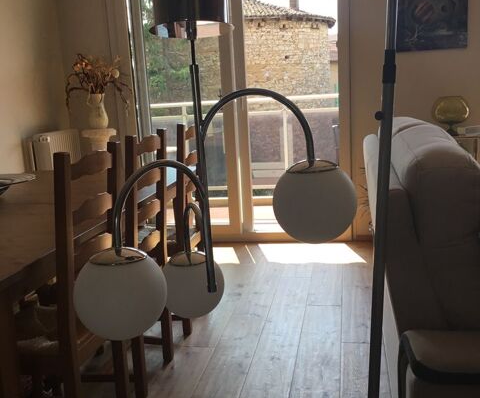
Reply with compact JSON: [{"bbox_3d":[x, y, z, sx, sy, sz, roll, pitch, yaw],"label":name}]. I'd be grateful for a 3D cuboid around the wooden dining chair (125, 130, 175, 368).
[{"bbox_3d":[-0.519,0.256,2.311,0.440,1.020,0.420,0,12,13],"label":"wooden dining chair"}]

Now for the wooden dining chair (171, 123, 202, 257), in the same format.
[{"bbox_3d":[-0.408,0.133,2.861,0.440,1.020,0.420,0,12,13],"label":"wooden dining chair"}]

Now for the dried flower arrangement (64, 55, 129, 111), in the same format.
[{"bbox_3d":[-0.995,-0.819,4.014,0.400,0.370,0.340,-1,12,11],"label":"dried flower arrangement"}]

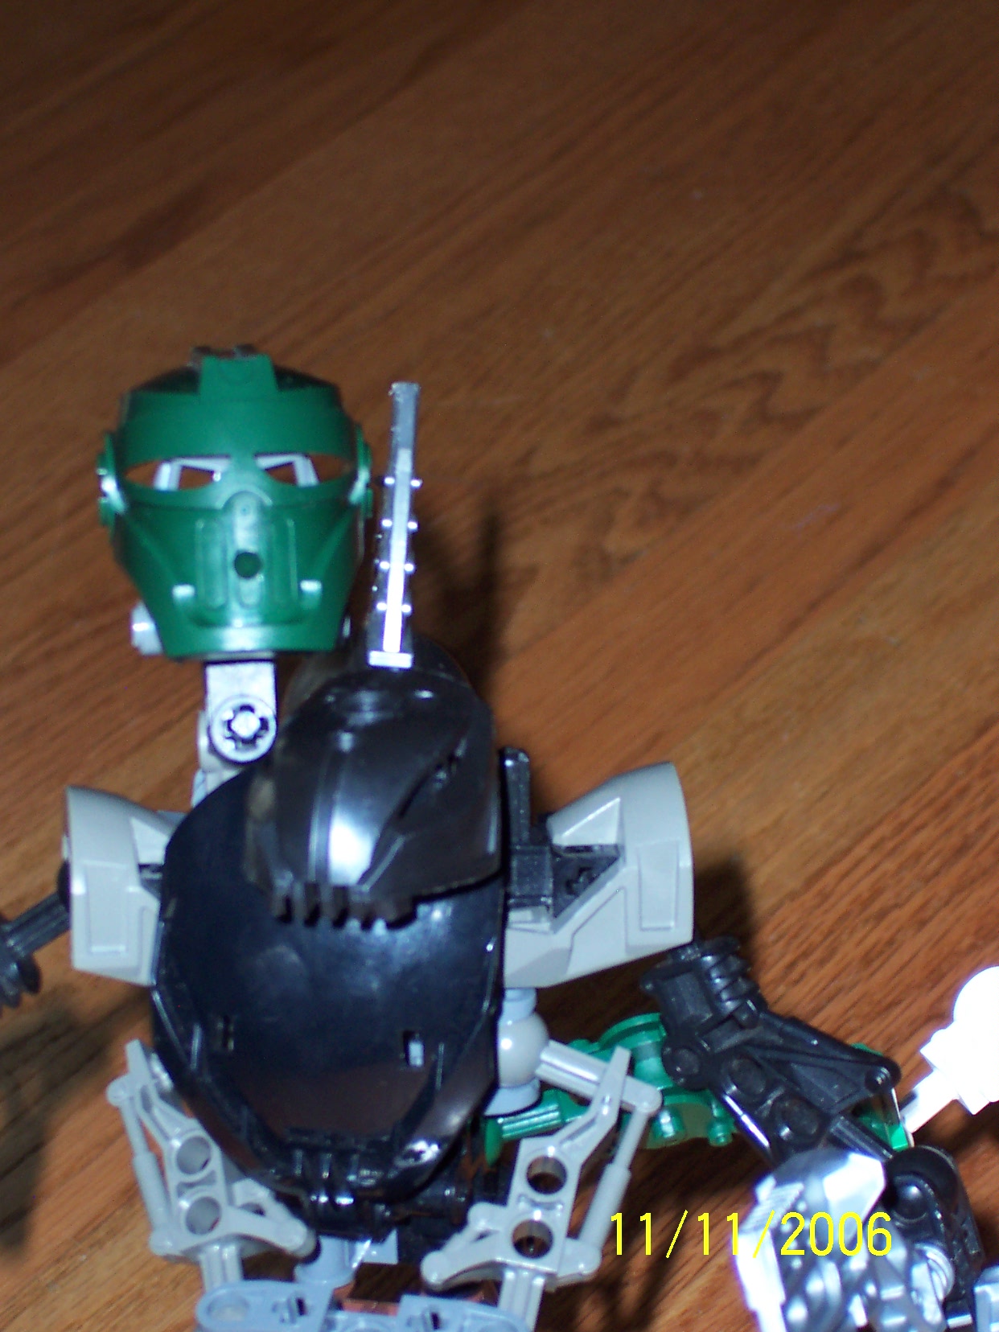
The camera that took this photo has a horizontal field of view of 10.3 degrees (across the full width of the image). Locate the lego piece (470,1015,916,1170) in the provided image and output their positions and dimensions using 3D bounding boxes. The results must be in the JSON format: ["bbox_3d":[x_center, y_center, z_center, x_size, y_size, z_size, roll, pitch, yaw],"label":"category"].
[{"bbox_3d":[0.026,0.056,0.730,0.056,0.019,0.020,0,12,0],"label":"lego piece"}]

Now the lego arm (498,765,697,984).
[{"bbox_3d":[0.012,0.026,0.685,0.025,0.028,0.021,-2,11,-9],"label":"lego arm"}]

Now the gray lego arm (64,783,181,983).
[{"bbox_3d":[-0.042,0.028,0.685,0.025,0.028,0.021,-1,10,-6],"label":"gray lego arm"}]

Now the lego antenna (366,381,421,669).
[{"bbox_3d":[-0.013,-0.017,0.662,0.005,0.005,0.036,4,78,-3],"label":"lego antenna"}]

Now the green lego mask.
[{"bbox_3d":[-0.030,-0.019,0.632,0.032,0.036,0.023,-2,7,-4],"label":"green lego mask"}]

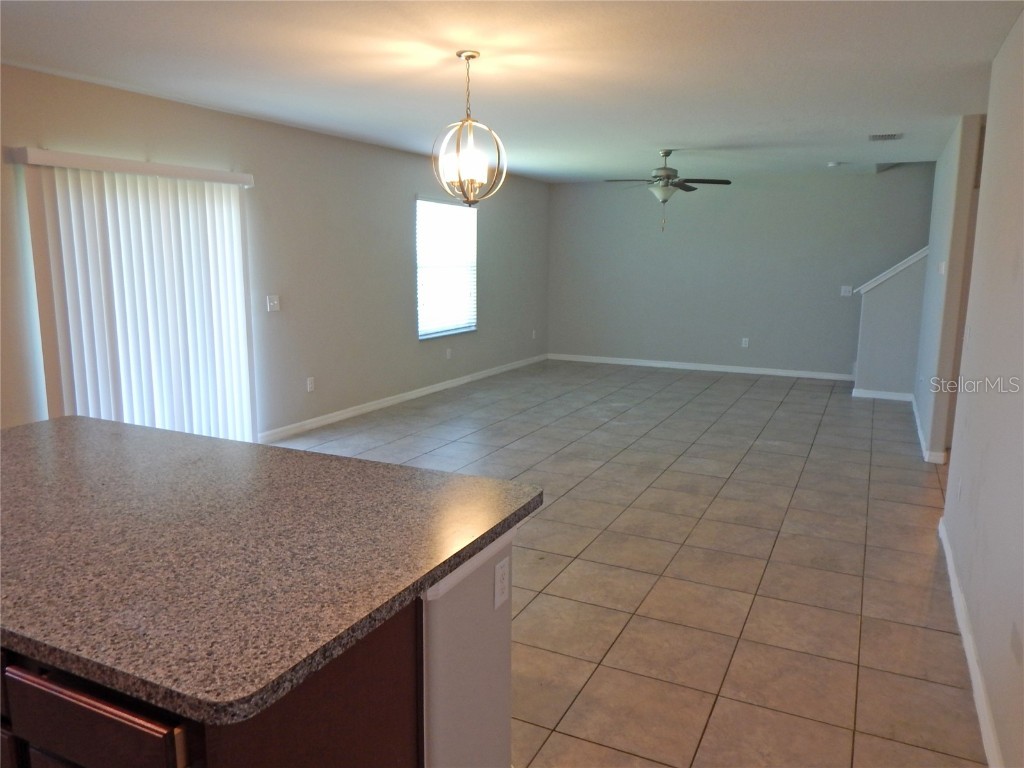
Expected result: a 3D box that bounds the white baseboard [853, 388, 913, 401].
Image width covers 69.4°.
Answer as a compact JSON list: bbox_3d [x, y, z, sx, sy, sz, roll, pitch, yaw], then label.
[{"bbox_3d":[4.283,0.123,8.537,0.621,0.090,0.020,5,11,26],"label":"white baseboard"}]

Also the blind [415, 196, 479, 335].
[{"bbox_3d":[-0.774,-1.346,8.712,0.100,1.528,1.343,5,11,26],"label":"blind"}]

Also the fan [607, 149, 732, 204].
[{"bbox_3d":[1.522,-2.060,7.373,1.300,0.520,1.300,5,11,26],"label":"fan"}]

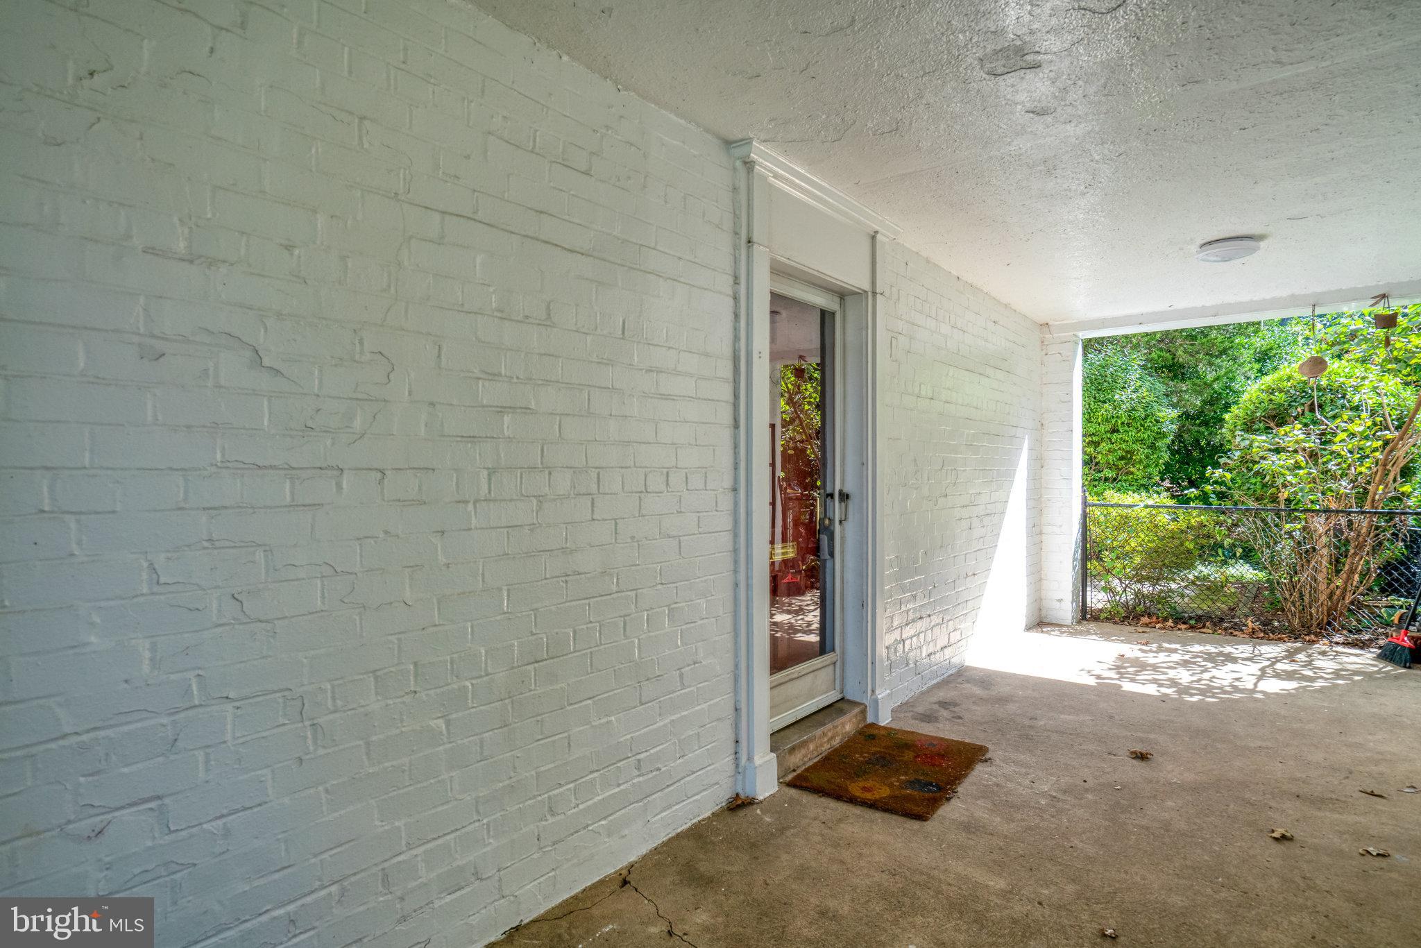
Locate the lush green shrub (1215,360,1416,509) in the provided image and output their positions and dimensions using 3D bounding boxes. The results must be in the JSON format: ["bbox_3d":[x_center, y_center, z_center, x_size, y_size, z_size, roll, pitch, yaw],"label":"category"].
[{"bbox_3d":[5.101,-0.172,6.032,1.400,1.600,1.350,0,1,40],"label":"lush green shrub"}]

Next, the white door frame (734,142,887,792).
[{"bbox_3d":[0.488,0.013,3.206,0.210,2.500,1.255,0,1,40],"label":"white door frame"}]

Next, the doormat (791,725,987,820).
[{"bbox_3d":[0.799,1.253,3.086,0.560,0.020,0.835,0,0,34],"label":"doormat"}]

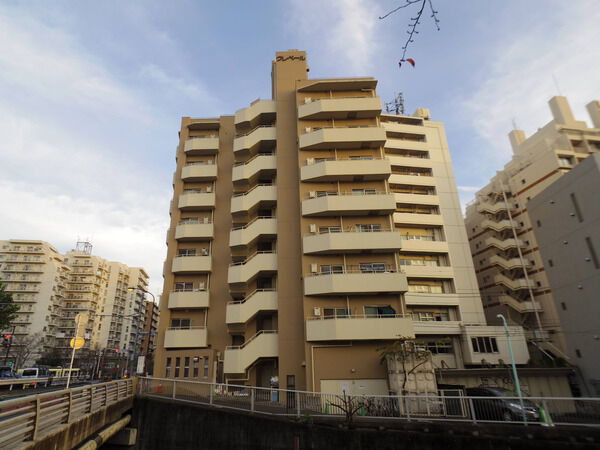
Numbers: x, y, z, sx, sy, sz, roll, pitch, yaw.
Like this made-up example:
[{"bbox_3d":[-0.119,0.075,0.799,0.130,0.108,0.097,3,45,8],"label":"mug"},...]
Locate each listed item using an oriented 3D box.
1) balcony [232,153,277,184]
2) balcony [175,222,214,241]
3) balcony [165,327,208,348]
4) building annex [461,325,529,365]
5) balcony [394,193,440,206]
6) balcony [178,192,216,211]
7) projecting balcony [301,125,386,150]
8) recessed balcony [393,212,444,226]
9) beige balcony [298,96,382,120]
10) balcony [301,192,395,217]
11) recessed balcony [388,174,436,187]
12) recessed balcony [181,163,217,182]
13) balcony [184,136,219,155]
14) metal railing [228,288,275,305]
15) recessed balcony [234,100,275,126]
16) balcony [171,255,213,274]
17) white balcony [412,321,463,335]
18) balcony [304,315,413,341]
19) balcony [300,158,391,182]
[{"bbox_3d":[-3.656,-4.536,28.710,3.700,2.150,1.150,-2,-21,1],"label":"balcony"},{"bbox_3d":[-8.654,0.630,28.853,3.300,1.220,1.050,-2,-21,1],"label":"balcony"},{"bbox_3d":[-8.403,8.438,25.998,3.200,1.370,1.200,-1,-21,-3],"label":"balcony"},{"bbox_3d":[20.962,13.349,38.280,7.000,3.850,2.600,3,-22,-12],"label":"building annex"},{"bbox_3d":[15.178,-3.160,45.887,6.400,1.450,1.150,2,-22,-11],"label":"balcony"},{"bbox_3d":[-8.728,-1.943,30.009,3.169,1.280,1.100,-1,-21,-2],"label":"balcony"},{"bbox_3d":[3.230,-6.609,26.695,6.550,1.330,1.200,-2,-21,-1],"label":"projecting balcony"},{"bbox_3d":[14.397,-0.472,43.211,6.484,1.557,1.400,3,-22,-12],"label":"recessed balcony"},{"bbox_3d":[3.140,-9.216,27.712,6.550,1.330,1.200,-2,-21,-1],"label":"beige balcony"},{"bbox_3d":[3.424,-1.383,24.579,6.455,1.330,1.150,-1,-21,-1],"label":"balcony"},{"bbox_3d":[14.237,-5.507,45.156,6.484,1.557,1.400,3,-22,-12],"label":"recessed balcony"},{"bbox_3d":[-8.829,-4.546,30.875,3.300,1.220,1.050,-2,-21,1],"label":"recessed balcony"},{"bbox_3d":[-8.944,-7.202,32.081,3.200,1.350,1.200,-1,-21,-3],"label":"balcony"},{"bbox_3d":[-3.412,5.093,24.492,3.450,0.970,0.250,-4,-21,6],"label":"metal railing"},{"bbox_3d":[-3.834,-9.768,30.754,3.700,2.100,1.150,-2,-21,1],"label":"recessed balcony"},{"bbox_3d":[-8.583,3.234,28.029,3.200,1.350,1.200,-1,-21,-3],"label":"balcony"},{"bbox_3d":[15.592,11.918,39.977,6.300,1.450,1.150,2,-22,-11],"label":"white balcony"},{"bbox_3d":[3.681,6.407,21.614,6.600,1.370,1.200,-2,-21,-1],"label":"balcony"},{"bbox_3d":[3.287,-3.966,25.550,6.450,1.250,1.100,-2,-21,1],"label":"balcony"}]

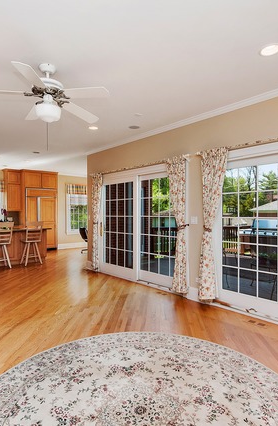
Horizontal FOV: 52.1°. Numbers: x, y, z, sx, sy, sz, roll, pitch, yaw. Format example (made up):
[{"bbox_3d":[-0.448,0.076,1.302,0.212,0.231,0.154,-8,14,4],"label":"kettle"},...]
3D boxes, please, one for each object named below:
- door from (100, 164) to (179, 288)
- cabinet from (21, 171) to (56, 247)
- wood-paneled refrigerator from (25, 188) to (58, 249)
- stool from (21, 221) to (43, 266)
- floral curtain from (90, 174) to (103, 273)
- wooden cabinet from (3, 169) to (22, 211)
[{"bbox_3d":[-0.070,0.242,5.439,0.150,2.090,2.380,0,0,-40],"label":"door"},{"bbox_3d":[-3.505,-0.039,9.865,1.144,2.673,0.713,0,0,-42],"label":"cabinet"},{"bbox_3d":[-3.444,0.252,9.796,1.070,2.107,0.620,0,0,-41],"label":"wood-paneled refrigerator"},{"bbox_3d":[-2.714,0.760,7.205,0.450,1.070,0.500,0,0,-40],"label":"stool"},{"bbox_3d":[-0.925,0.212,6.275,0.130,2.130,0.460,0,0,-40],"label":"floral curtain"},{"bbox_3d":[-4.204,-0.710,9.477,0.440,1.327,0.337,0,0,-42],"label":"wooden cabinet"}]

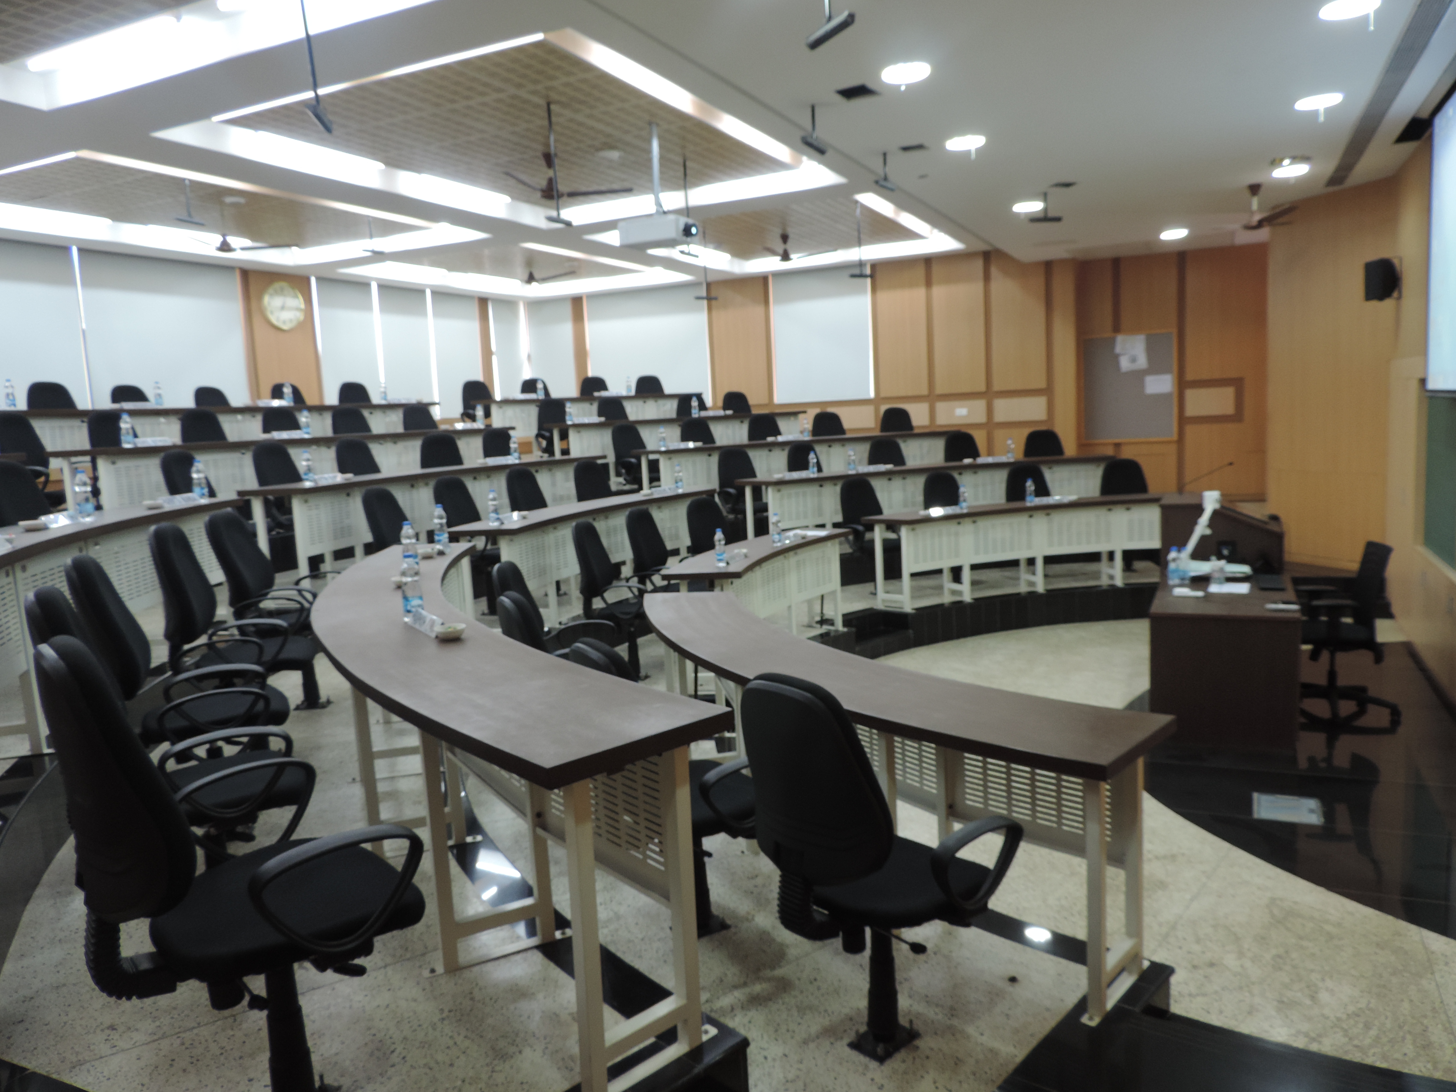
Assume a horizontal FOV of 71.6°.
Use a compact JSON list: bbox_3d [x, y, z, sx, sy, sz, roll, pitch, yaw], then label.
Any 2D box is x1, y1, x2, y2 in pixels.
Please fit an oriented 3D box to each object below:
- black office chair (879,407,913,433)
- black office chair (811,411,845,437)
[{"bbox_3d":[2.048,-1.110,11.800,0.580,1.010,0.580,-4,7,-7],"label":"black office chair"},{"bbox_3d":[1.242,-1.040,11.600,0.580,1.010,0.580,-5,7,-19],"label":"black office chair"}]

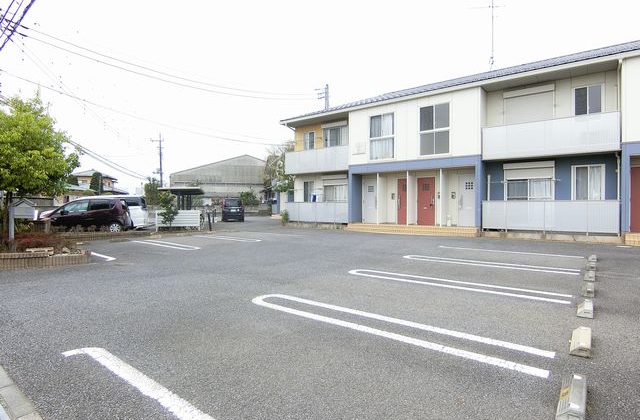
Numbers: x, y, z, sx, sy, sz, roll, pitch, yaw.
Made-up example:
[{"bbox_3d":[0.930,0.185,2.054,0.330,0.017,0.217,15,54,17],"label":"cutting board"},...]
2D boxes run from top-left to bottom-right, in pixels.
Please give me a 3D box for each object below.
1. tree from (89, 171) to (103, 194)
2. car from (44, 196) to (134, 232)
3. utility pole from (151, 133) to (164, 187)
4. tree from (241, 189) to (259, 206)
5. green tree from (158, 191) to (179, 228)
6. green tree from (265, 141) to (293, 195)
[{"bbox_3d":[-31.800,-2.100,50.000,1.700,6.300,1.700,0,0,0],"label":"tree"},{"bbox_3d":[-10.600,0.340,16.100,3.980,1.540,1.700,0,0,-13],"label":"car"},{"bbox_3d":[-20.800,-4.300,45.000,1.700,10.900,0.400,0,0,0],"label":"utility pole"},{"bbox_3d":[-8.700,-0.750,43.500,2.300,3.300,2.300,0,0,0],"label":"tree"},{"bbox_3d":[-7.550,0.060,17.500,0.950,2.000,0.900,0,0,0],"label":"green tree"},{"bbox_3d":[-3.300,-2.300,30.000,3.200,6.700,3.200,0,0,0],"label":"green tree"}]

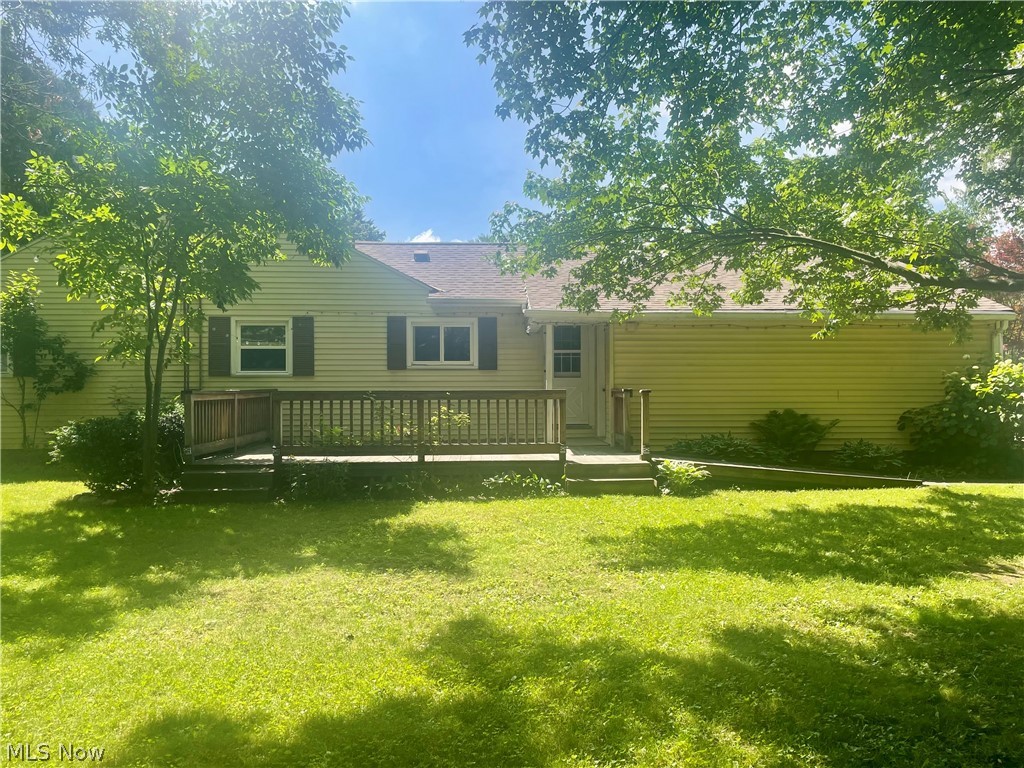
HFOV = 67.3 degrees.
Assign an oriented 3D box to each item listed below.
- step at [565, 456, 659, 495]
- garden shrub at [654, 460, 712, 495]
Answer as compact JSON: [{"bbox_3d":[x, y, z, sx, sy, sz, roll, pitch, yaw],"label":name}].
[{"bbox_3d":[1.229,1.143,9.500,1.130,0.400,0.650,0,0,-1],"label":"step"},{"bbox_3d":[2.088,1.133,9.420,0.680,0.440,0.600,0,0,-1],"label":"garden shrub"}]

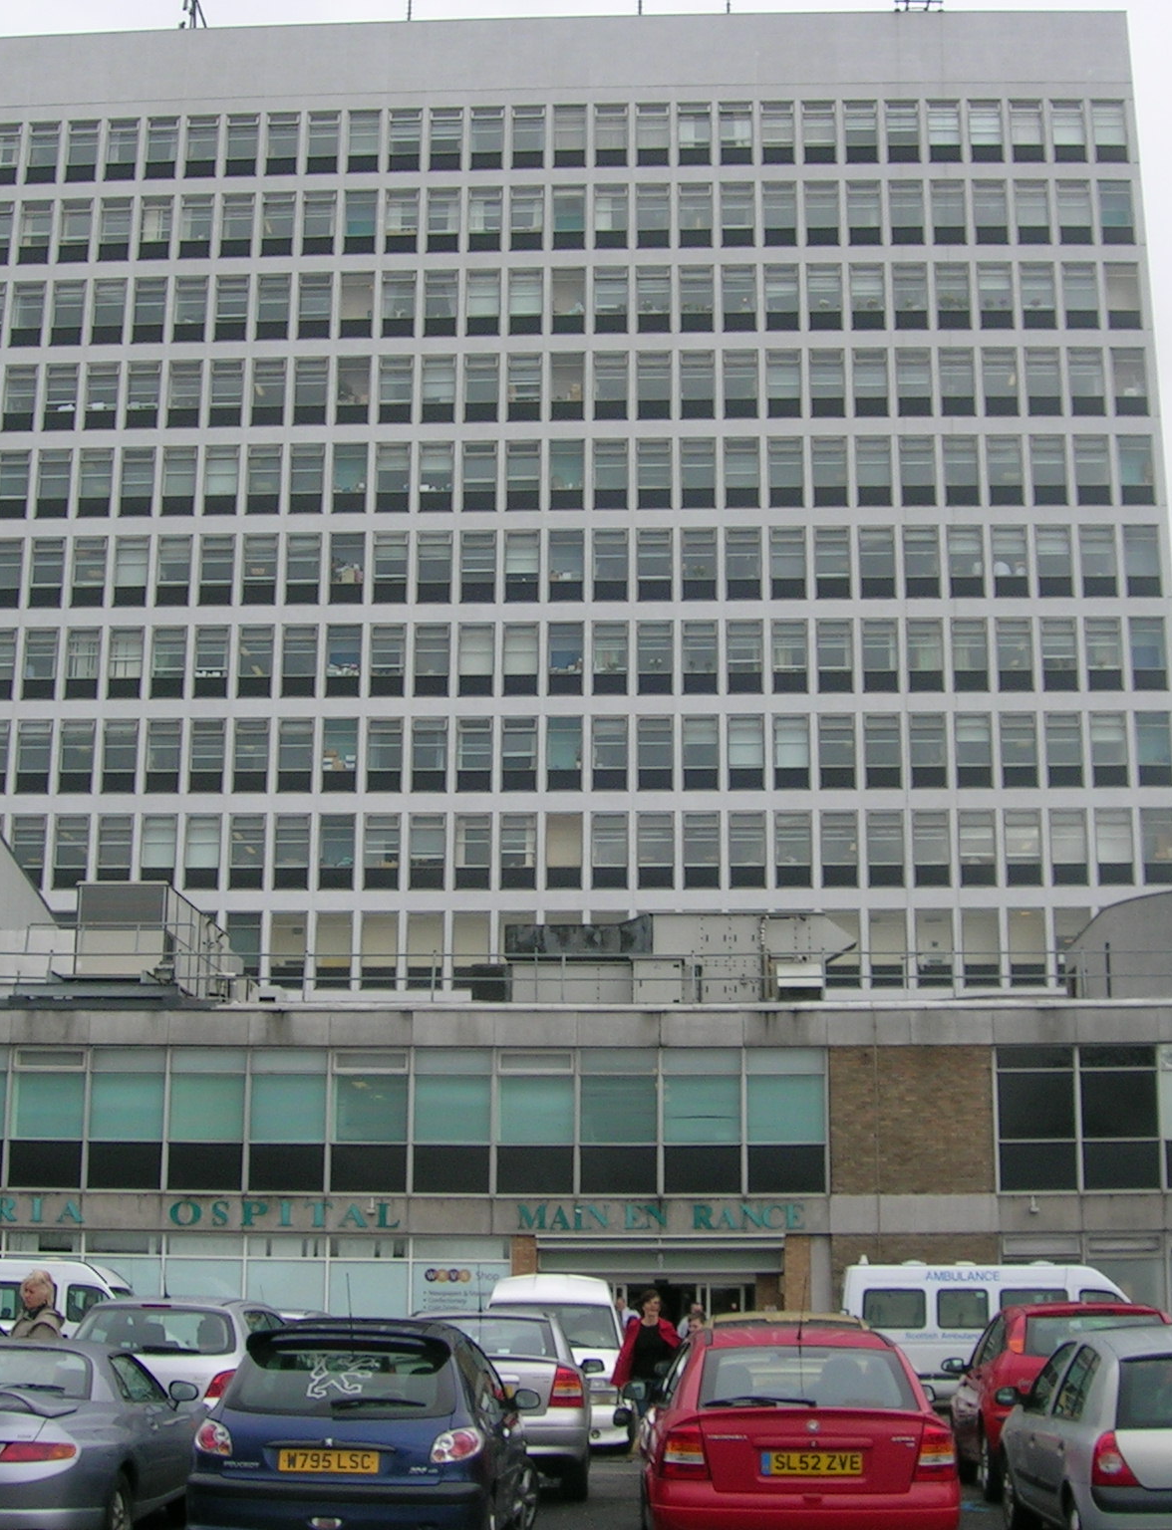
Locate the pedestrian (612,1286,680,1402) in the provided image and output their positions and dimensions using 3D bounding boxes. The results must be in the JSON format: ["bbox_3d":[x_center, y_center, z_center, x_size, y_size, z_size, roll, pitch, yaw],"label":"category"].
[{"bbox_3d":[0.537,5.576,21.200,0.580,1.680,0.400,2,-15,-7],"label":"pedestrian"}]

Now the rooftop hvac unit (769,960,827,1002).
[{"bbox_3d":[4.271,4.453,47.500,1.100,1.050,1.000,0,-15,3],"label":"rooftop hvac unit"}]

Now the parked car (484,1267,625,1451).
[{"bbox_3d":[-0.271,7.317,29.085,1.830,2.100,4.500,0,-13,3],"label":"parked car"}]

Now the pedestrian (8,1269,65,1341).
[{"bbox_3d":[-3.994,4.571,17.200,0.360,1.720,0.500,8,-17,-29],"label":"pedestrian"}]

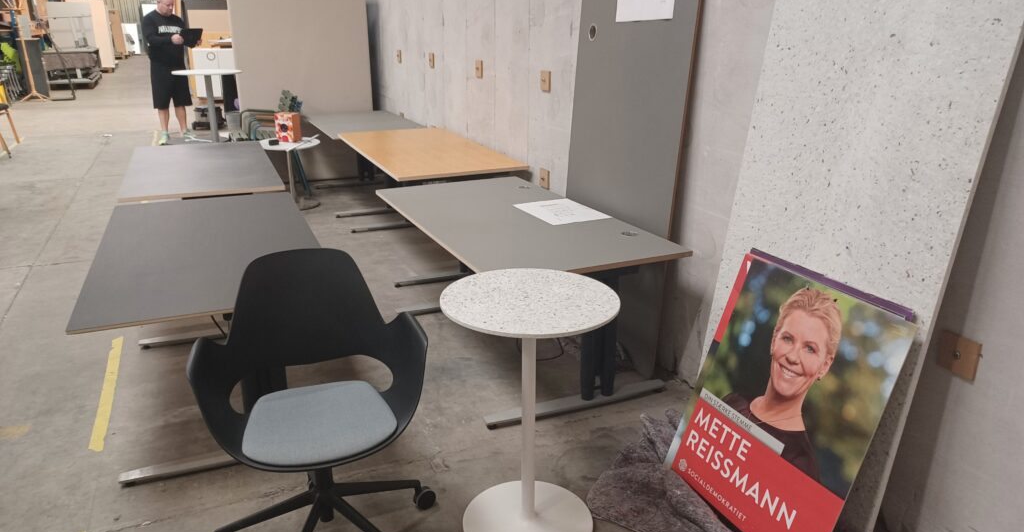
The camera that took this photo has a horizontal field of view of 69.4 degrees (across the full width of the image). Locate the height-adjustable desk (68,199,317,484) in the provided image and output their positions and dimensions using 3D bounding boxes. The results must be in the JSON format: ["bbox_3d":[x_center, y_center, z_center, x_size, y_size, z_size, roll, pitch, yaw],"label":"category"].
[{"bbox_3d":[-1.202,0.215,3.047,0.800,0.652,1.580,-8,20,-21],"label":"height-adjustable desk"}]

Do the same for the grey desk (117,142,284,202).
[{"bbox_3d":[-1.888,-0.295,4.607,0.800,0.677,1.600,-8,20,-21],"label":"grey desk"}]

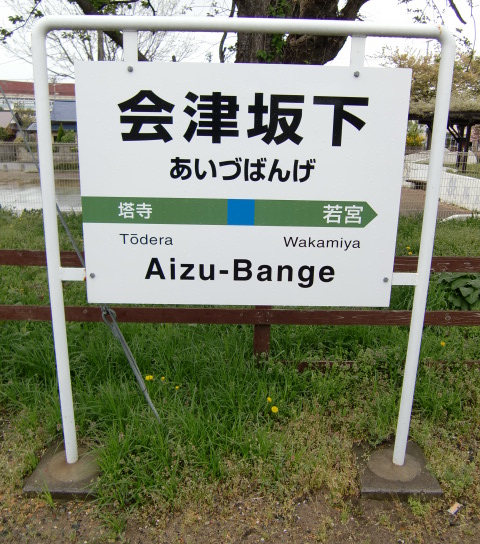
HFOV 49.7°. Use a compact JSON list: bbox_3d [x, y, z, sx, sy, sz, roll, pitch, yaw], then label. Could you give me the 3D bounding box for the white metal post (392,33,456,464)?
[{"bbox_3d":[0.739,0.003,2.076,0.053,1.789,0.053,1,16,-2],"label":"white metal post"}]

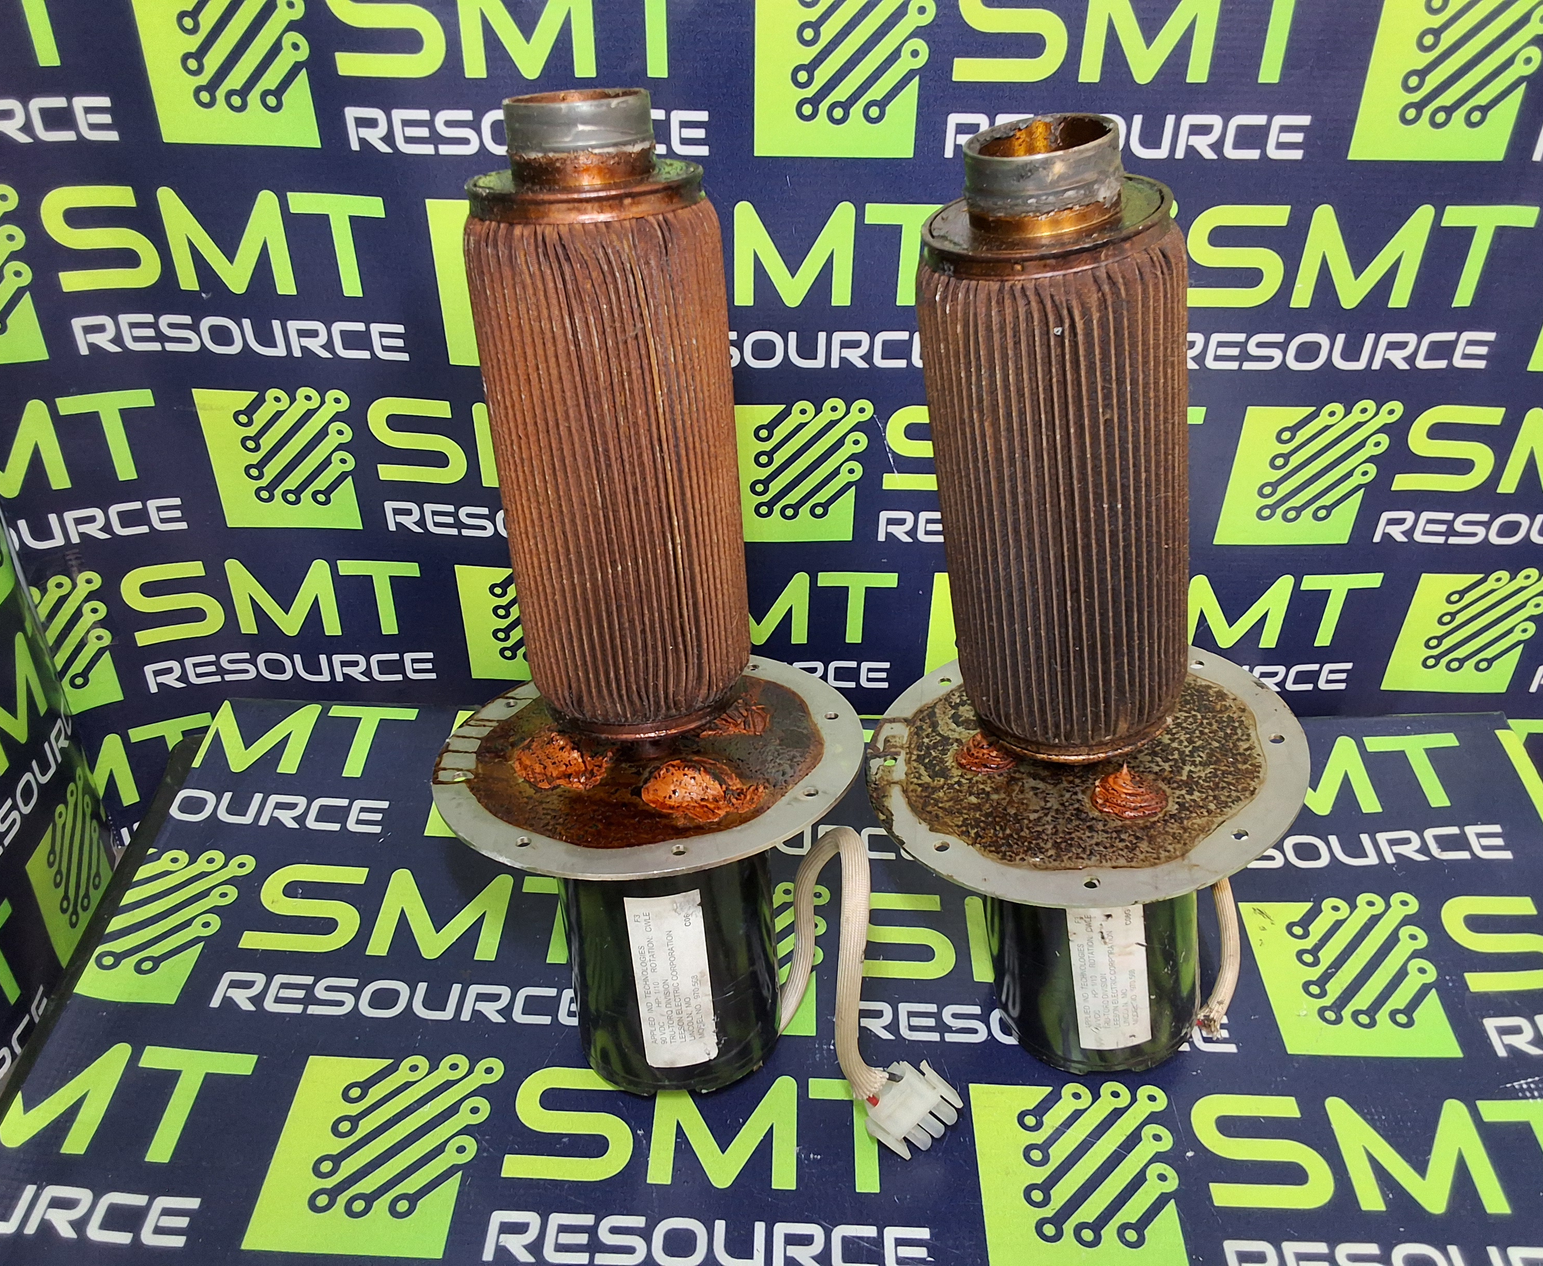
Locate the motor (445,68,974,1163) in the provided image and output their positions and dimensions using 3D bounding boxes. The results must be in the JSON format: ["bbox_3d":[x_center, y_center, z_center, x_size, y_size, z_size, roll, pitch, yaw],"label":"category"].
[{"bbox_3d":[-0.031,0.005,0.409,0.151,0.312,0.133,-7,26,-6],"label":"motor"}]

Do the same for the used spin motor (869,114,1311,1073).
[{"bbox_3d":[0.089,0.006,0.404,0.133,0.301,0.133,-4,34,12],"label":"used spin motor"}]

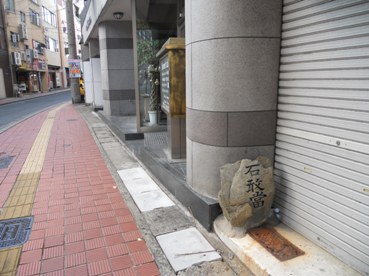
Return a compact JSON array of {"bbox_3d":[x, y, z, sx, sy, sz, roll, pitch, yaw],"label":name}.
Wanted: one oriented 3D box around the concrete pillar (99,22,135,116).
[{"bbox_3d":[-2.076,-2.111,8.999,1.050,2.740,0.900,-3,11,-11],"label":"concrete pillar"}]

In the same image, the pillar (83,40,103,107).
[{"bbox_3d":[-3.801,-2.635,11.907,0.720,2.750,0.900,-4,11,-14],"label":"pillar"}]

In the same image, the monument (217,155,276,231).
[{"bbox_3d":[0.587,0.483,2.693,0.460,0.610,0.270,-4,11,-14],"label":"monument"}]

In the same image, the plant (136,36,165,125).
[{"bbox_3d":[-0.720,-1.270,6.475,0.700,1.960,0.650,-3,11,-11],"label":"plant"}]

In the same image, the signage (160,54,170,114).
[{"bbox_3d":[-0.280,-0.840,4.522,0.090,0.820,1.122,-3,11,-11],"label":"signage"}]

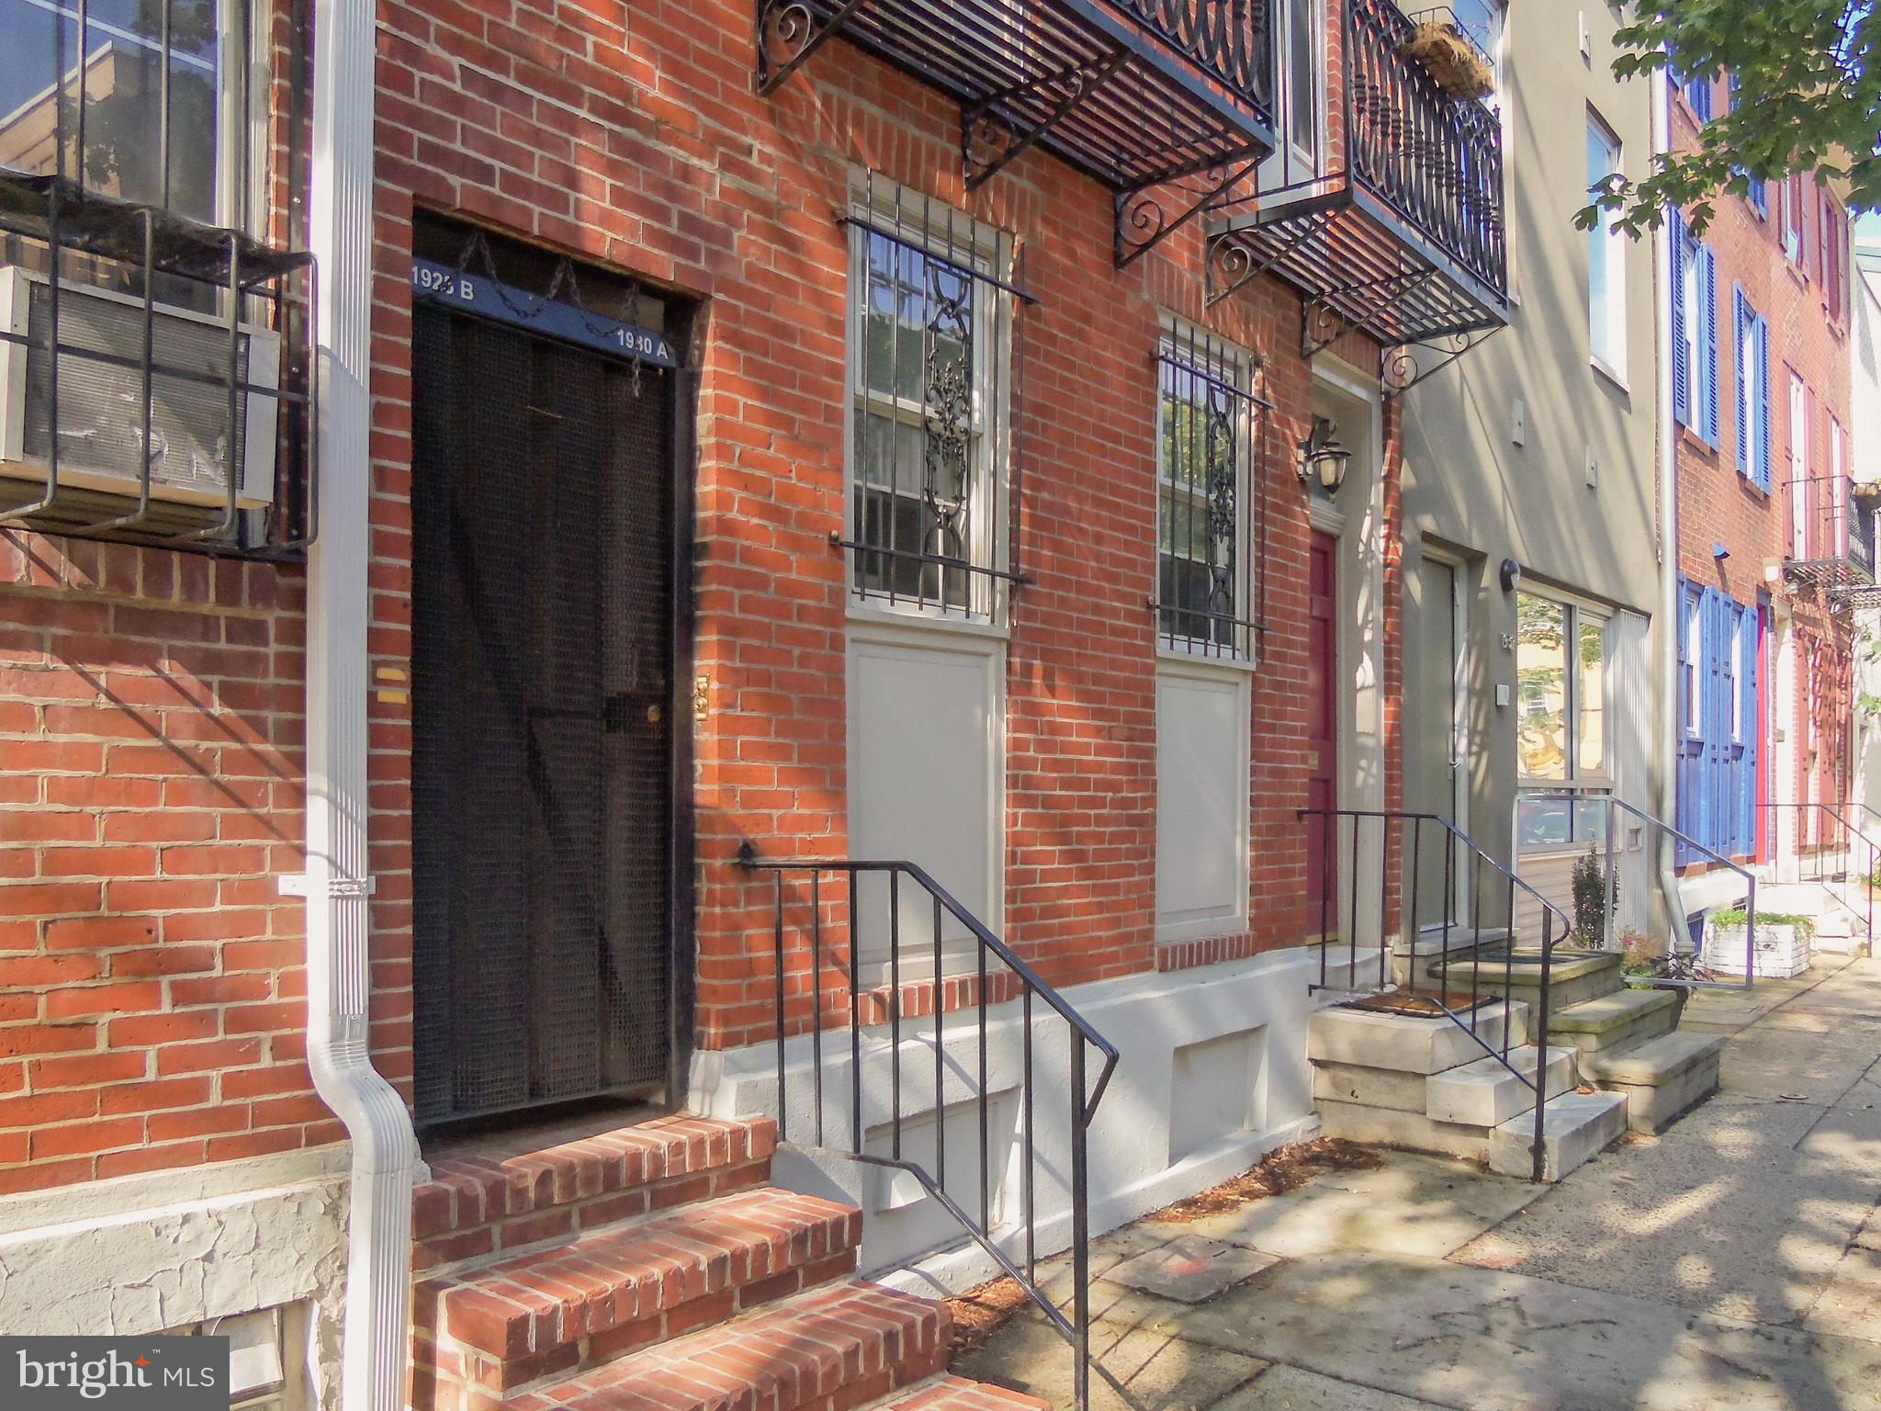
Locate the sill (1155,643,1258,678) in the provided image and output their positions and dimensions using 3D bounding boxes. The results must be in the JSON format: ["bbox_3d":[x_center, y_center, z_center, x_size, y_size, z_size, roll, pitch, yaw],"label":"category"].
[{"bbox_3d":[1.125,-0.190,6.500,0.090,0.052,0.880,-2,-4,38],"label":"sill"}]

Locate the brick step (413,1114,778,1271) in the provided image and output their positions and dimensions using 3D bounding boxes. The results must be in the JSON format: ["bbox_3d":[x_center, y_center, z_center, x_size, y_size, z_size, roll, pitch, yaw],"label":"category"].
[{"bbox_3d":[-0.891,1.150,3.683,0.304,0.180,1.051,-2,-4,38],"label":"brick step"}]

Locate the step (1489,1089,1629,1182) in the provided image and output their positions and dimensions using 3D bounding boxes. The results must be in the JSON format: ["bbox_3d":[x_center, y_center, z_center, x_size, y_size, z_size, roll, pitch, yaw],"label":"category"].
[{"bbox_3d":[2.803,1.920,6.849,0.285,0.187,1.140,-2,-4,38],"label":"step"}]

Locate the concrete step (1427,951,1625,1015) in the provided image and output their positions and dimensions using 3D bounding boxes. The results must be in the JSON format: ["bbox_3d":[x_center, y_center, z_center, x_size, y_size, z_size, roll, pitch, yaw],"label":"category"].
[{"bbox_3d":[3.194,1.487,8.316,0.665,0.189,1.400,-2,-4,38],"label":"concrete step"}]

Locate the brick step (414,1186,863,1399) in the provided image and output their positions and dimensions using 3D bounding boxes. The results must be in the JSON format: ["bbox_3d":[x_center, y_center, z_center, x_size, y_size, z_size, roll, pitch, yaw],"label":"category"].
[{"bbox_3d":[-0.653,1.323,3.484,0.334,0.181,1.051,-2,-4,38],"label":"brick step"}]

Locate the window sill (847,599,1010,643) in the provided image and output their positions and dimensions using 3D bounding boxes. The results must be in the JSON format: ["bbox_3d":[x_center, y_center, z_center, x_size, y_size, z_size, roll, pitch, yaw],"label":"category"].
[{"bbox_3d":[-0.034,-0.271,5.078,0.100,0.060,0.850,-2,-3,39],"label":"window sill"}]

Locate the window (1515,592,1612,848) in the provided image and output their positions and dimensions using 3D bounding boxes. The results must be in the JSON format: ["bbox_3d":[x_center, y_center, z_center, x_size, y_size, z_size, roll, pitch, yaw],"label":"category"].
[{"bbox_3d":[4.366,0.140,10.635,0.110,1.700,2.180,-2,-3,39],"label":"window"}]

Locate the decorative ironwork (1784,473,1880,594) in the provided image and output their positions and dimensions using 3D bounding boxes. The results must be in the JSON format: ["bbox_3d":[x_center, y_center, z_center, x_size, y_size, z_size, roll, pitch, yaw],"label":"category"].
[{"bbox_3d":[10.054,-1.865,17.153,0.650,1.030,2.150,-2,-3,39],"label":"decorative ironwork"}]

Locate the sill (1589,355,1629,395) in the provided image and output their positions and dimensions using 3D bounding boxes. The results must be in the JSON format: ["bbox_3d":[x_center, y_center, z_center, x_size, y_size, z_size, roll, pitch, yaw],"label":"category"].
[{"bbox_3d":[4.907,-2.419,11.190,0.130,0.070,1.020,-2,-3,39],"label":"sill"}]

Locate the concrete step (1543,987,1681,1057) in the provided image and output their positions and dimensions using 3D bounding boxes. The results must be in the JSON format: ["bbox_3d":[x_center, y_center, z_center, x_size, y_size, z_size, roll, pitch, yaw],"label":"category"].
[{"bbox_3d":[3.532,1.649,7.979,0.300,0.200,1.480,-2,-3,39],"label":"concrete step"}]

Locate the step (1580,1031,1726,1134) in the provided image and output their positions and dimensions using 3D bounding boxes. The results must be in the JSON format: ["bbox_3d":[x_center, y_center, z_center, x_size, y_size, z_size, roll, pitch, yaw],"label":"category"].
[{"bbox_3d":[3.731,1.932,7.864,0.305,0.285,1.400,-2,-4,38],"label":"step"}]

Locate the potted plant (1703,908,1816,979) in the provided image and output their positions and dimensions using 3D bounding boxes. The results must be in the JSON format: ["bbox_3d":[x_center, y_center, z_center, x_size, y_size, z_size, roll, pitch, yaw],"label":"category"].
[{"bbox_3d":[7.516,2.149,13.976,0.760,0.540,1.200,-2,-3,39],"label":"potted plant"}]

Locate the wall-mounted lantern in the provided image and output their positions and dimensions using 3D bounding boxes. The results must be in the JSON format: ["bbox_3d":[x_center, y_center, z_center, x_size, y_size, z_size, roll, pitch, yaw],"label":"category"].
[{"bbox_3d":[1.786,-1.165,7.081,0.230,0.360,0.190,-2,-3,39],"label":"wall-mounted lantern"}]

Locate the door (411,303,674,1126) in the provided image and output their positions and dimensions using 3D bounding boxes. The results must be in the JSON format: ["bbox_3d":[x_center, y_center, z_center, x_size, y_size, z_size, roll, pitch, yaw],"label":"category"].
[{"bbox_3d":[-1.008,0.042,3.915,0.050,1.980,0.840,-2,-4,38],"label":"door"}]

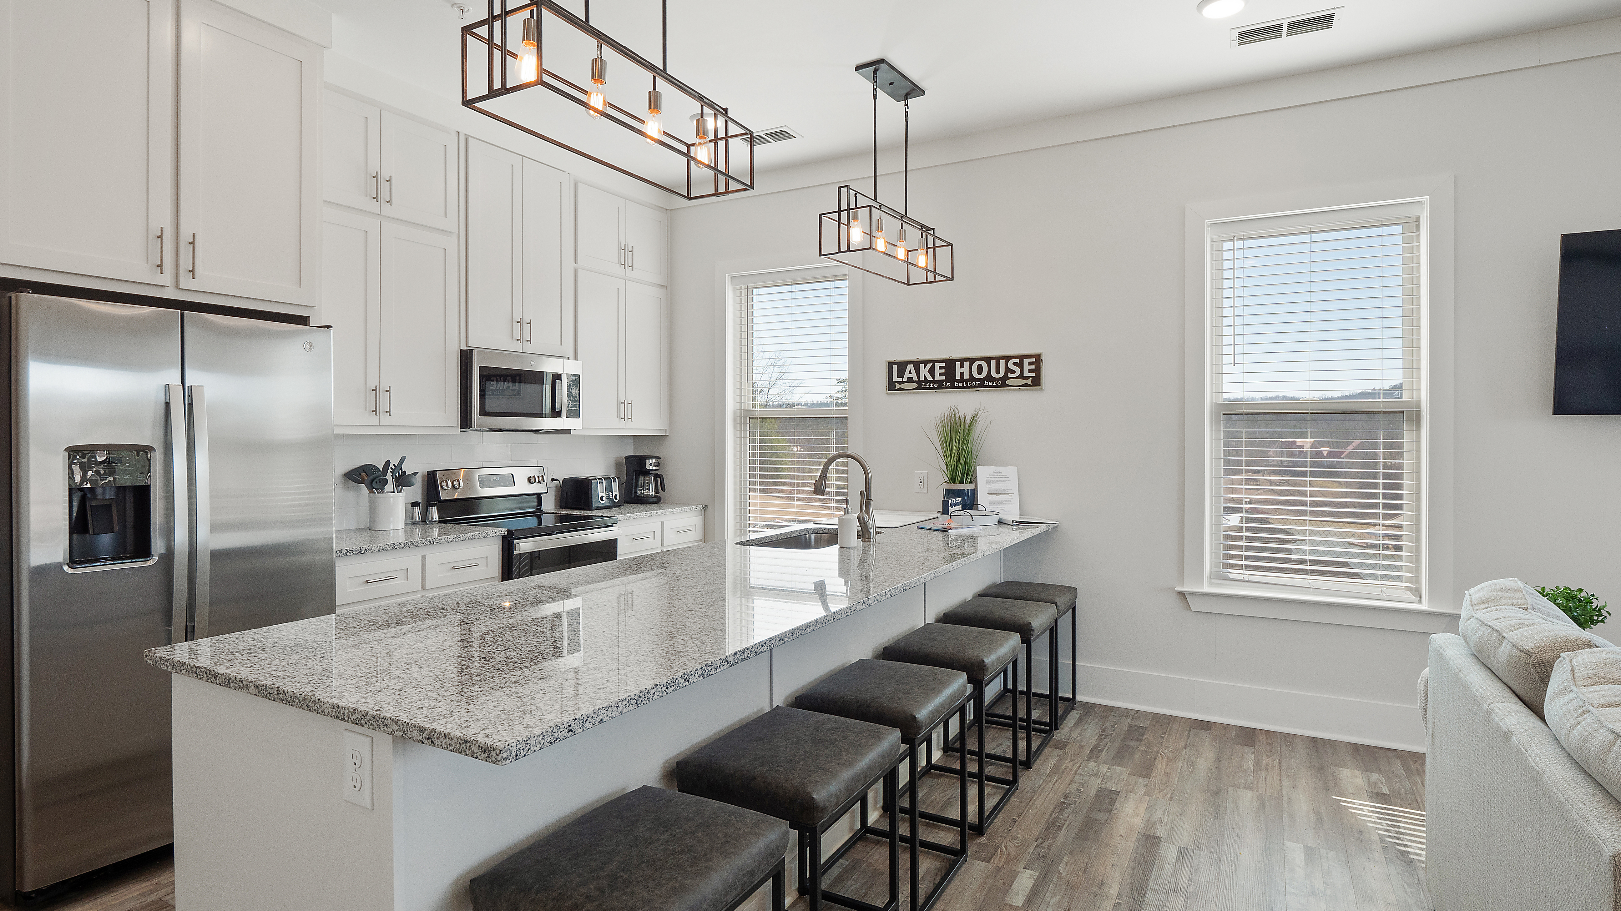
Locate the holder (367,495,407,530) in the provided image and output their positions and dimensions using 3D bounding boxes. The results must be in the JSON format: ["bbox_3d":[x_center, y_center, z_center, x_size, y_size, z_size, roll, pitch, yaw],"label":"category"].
[{"bbox_3d":[-2.022,0.271,4.018,0.156,0.161,0.156,1,1,28],"label":"holder"}]

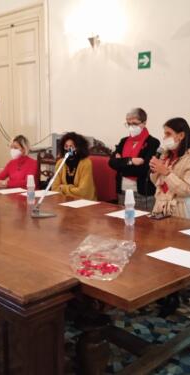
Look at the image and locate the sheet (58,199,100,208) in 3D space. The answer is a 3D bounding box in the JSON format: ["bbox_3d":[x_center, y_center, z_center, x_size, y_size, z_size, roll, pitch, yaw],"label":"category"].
[{"bbox_3d":[-0.127,0.138,3.452,0.210,0.005,0.297,7,11,39],"label":"sheet"}]

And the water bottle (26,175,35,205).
[{"bbox_3d":[-0.549,0.016,3.469,0.070,0.240,0.070,0,8,0],"label":"water bottle"}]

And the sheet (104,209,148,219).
[{"bbox_3d":[0.243,0.198,3.055,0.297,0.003,0.210,-7,11,-45],"label":"sheet"}]

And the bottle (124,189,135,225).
[{"bbox_3d":[0.235,0.130,2.706,0.070,0.236,0.070,0,8,0],"label":"bottle"}]

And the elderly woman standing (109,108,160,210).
[{"bbox_3d":[0.331,0.112,3.650,0.470,1.614,0.340,6,9,34],"label":"elderly woman standing"}]

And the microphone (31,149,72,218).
[{"bbox_3d":[-0.311,-0.038,2.991,0.318,0.485,0.170,-4,9,-27],"label":"microphone"}]

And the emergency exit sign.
[{"bbox_3d":[0.531,-1.359,4.327,0.168,0.170,0.010,8,11,44],"label":"emergency exit sign"}]

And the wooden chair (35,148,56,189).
[{"bbox_3d":[-0.729,0.161,4.801,0.480,1.110,0.530,8,11,44],"label":"wooden chair"}]

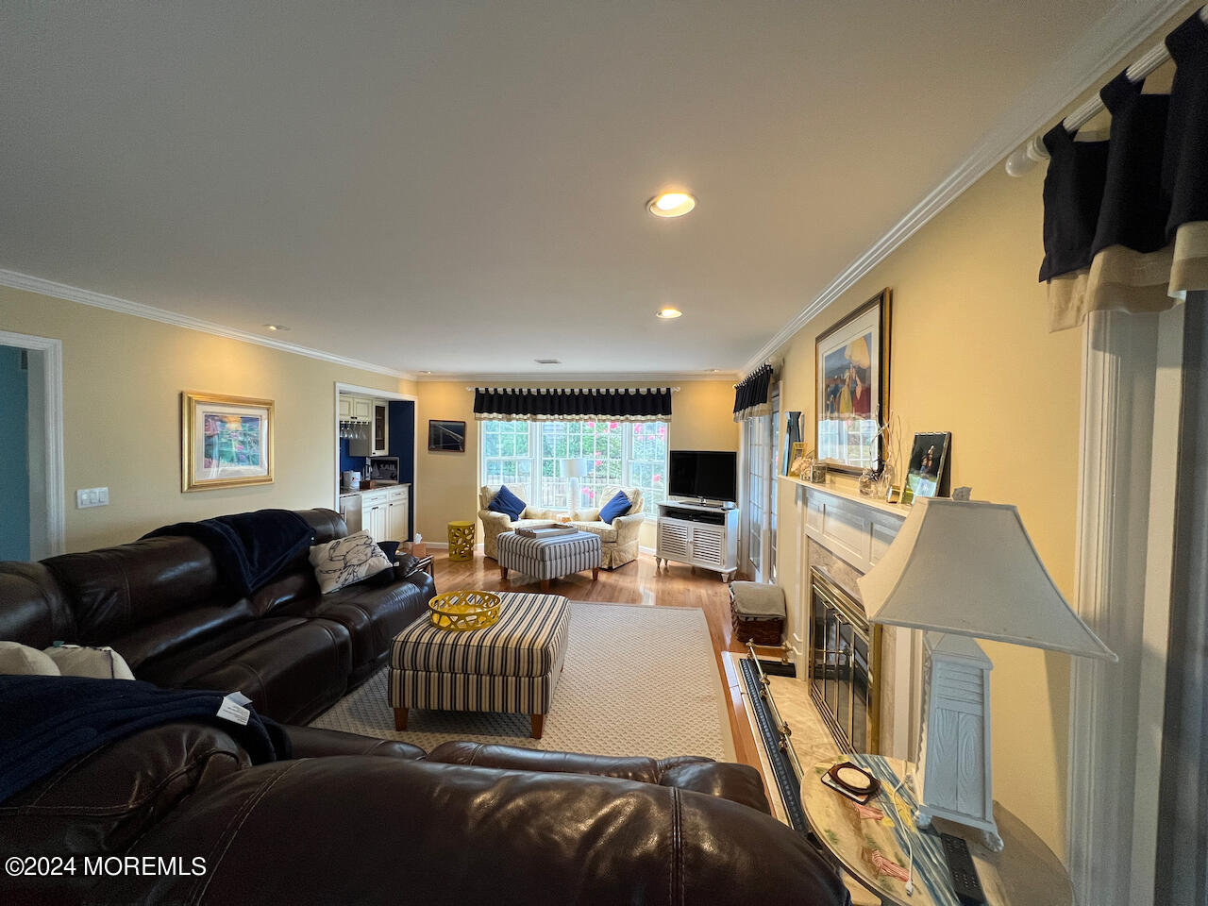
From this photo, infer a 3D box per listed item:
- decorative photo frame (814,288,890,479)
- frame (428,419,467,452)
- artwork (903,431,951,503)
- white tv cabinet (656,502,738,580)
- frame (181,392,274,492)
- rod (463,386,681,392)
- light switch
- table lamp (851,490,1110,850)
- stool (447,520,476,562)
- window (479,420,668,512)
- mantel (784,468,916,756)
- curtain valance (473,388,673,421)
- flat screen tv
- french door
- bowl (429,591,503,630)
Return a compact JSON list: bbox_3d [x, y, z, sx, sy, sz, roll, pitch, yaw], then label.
[{"bbox_3d":[1.238,-0.294,2.331,0.035,0.810,0.890,1,2,8],"label":"decorative photo frame"},{"bbox_3d":[-2.180,-0.231,6.327,0.530,0.432,0.030,1,1,8],"label":"frame"},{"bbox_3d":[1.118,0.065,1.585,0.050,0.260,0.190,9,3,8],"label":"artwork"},{"bbox_3d":[1.140,1.022,5.419,0.950,0.780,0.400,2,2,43],"label":"white tv cabinet"},{"bbox_3d":[-2.970,-0.086,3.621,0.040,0.726,0.764,1,1,8],"label":"frame"},{"bbox_3d":[-0.448,-0.848,6.006,2.894,0.055,0.070,1,1,8],"label":"rod"},{"bbox_3d":[-3.103,0.272,2.759,0.014,0.116,0.160,1,1,8],"label":"light switch"},{"bbox_3d":[0.840,0.476,1.079,0.385,0.790,0.385,1,2,25],"label":"table lamp"},{"bbox_3d":[-1.857,1.130,5.919,0.360,0.470,0.360,1,2,8],"label":"stool"},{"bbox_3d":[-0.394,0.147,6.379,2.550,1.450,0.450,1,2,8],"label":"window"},{"bbox_3d":[1.157,0.842,2.296,0.165,1.325,1.680,1,2,8],"label":"mantel"},{"bbox_3d":[-0.449,-0.638,6.010,2.652,0.449,0.100,1,1,8],"label":"curtain valance"},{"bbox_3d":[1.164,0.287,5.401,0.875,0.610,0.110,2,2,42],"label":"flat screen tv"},{"bbox_3d":[1.609,0.414,4.658,0.120,2.040,1.880,1,1,8],"label":"french door"},{"bbox_3d":[-0.805,0.918,2.658,0.405,0.100,0.405,1,2,0],"label":"bowl"}]

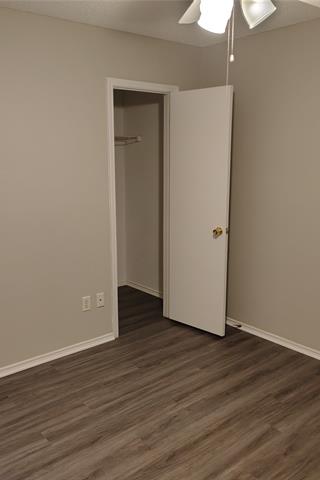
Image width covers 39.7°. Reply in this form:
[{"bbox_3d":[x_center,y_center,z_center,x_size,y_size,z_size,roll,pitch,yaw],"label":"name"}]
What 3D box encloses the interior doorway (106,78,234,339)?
[{"bbox_3d":[0.045,-0.196,3.580,0.748,2.090,0.720,-10,15,-40],"label":"interior doorway"}]

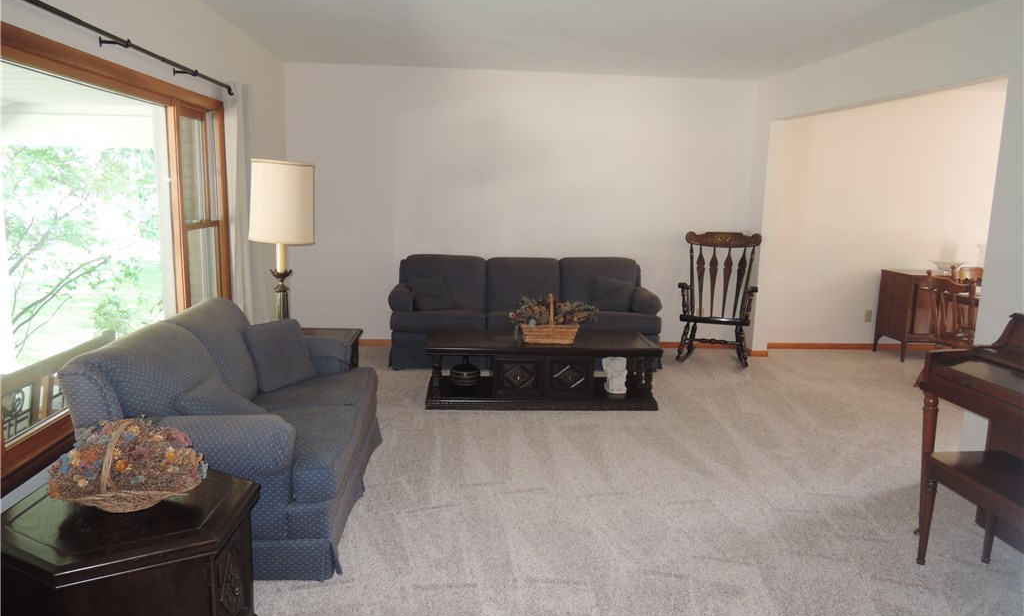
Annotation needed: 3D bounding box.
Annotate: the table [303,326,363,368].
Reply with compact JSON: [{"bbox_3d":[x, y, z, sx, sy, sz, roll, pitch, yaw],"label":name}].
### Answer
[{"bbox_3d":[-1.276,0.433,4.324,0.680,0.520,0.560,0,10,-5],"label":"table"}]

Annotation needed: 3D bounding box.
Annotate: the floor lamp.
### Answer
[{"bbox_3d":[-1.348,-0.337,4.188,0.390,1.050,0.390,0,10,-5],"label":"floor lamp"}]

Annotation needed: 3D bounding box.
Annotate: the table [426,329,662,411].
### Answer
[{"bbox_3d":[0.202,0.420,4.906,1.540,0.415,0.630,0,10,-5],"label":"table"}]

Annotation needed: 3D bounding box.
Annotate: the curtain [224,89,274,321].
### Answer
[{"bbox_3d":[-1.751,-0.420,4.752,0.130,2.040,0.480,0,10,-5],"label":"curtain"}]

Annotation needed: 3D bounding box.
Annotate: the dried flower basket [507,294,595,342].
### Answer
[{"bbox_3d":[0.290,0.060,4.837,0.600,0.330,0.310,0,10,-5],"label":"dried flower basket"}]

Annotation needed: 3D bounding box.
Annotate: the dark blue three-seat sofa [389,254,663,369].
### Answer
[{"bbox_3d":[0.098,0.007,6.013,2.180,0.870,0.860,0,10,-5],"label":"dark blue three-seat sofa"}]

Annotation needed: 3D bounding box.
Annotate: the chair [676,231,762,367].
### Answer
[{"bbox_3d":[1.767,-0.110,6.170,0.640,1.110,0.760,4,10,16],"label":"chair"}]

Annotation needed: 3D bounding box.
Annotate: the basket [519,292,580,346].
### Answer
[{"bbox_3d":[0.276,0.059,4.835,0.385,0.330,0.250,0,10,-5],"label":"basket"}]

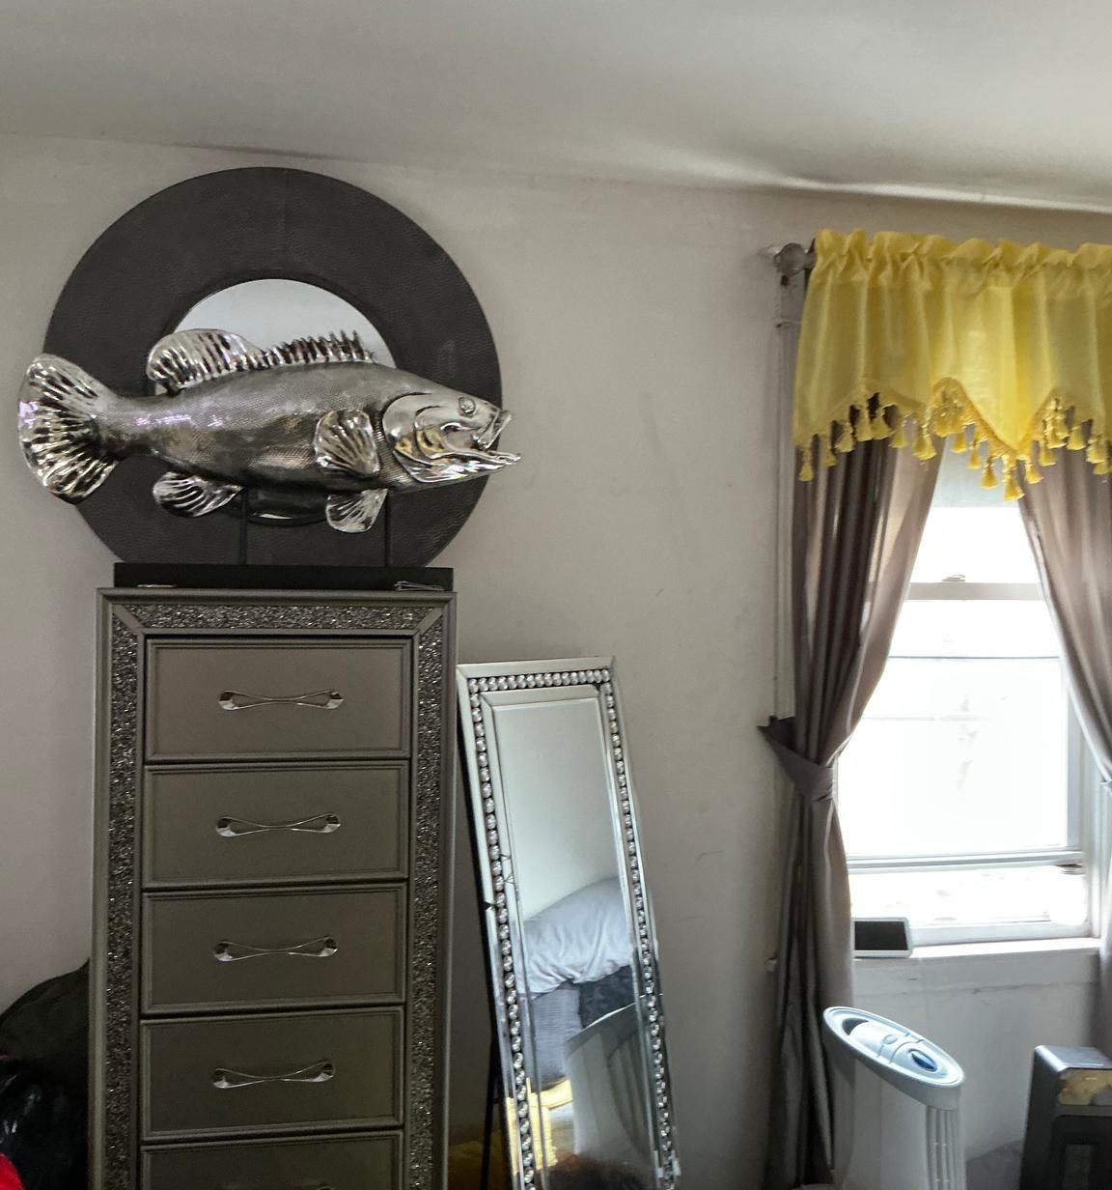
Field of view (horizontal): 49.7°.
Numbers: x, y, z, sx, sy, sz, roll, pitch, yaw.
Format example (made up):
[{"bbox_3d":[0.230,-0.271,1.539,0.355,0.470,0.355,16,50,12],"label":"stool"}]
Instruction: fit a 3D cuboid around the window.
[{"bbox_3d":[0.920,0.168,2.745,0.707,1.260,0.100,1,0,-11],"label":"window"}]

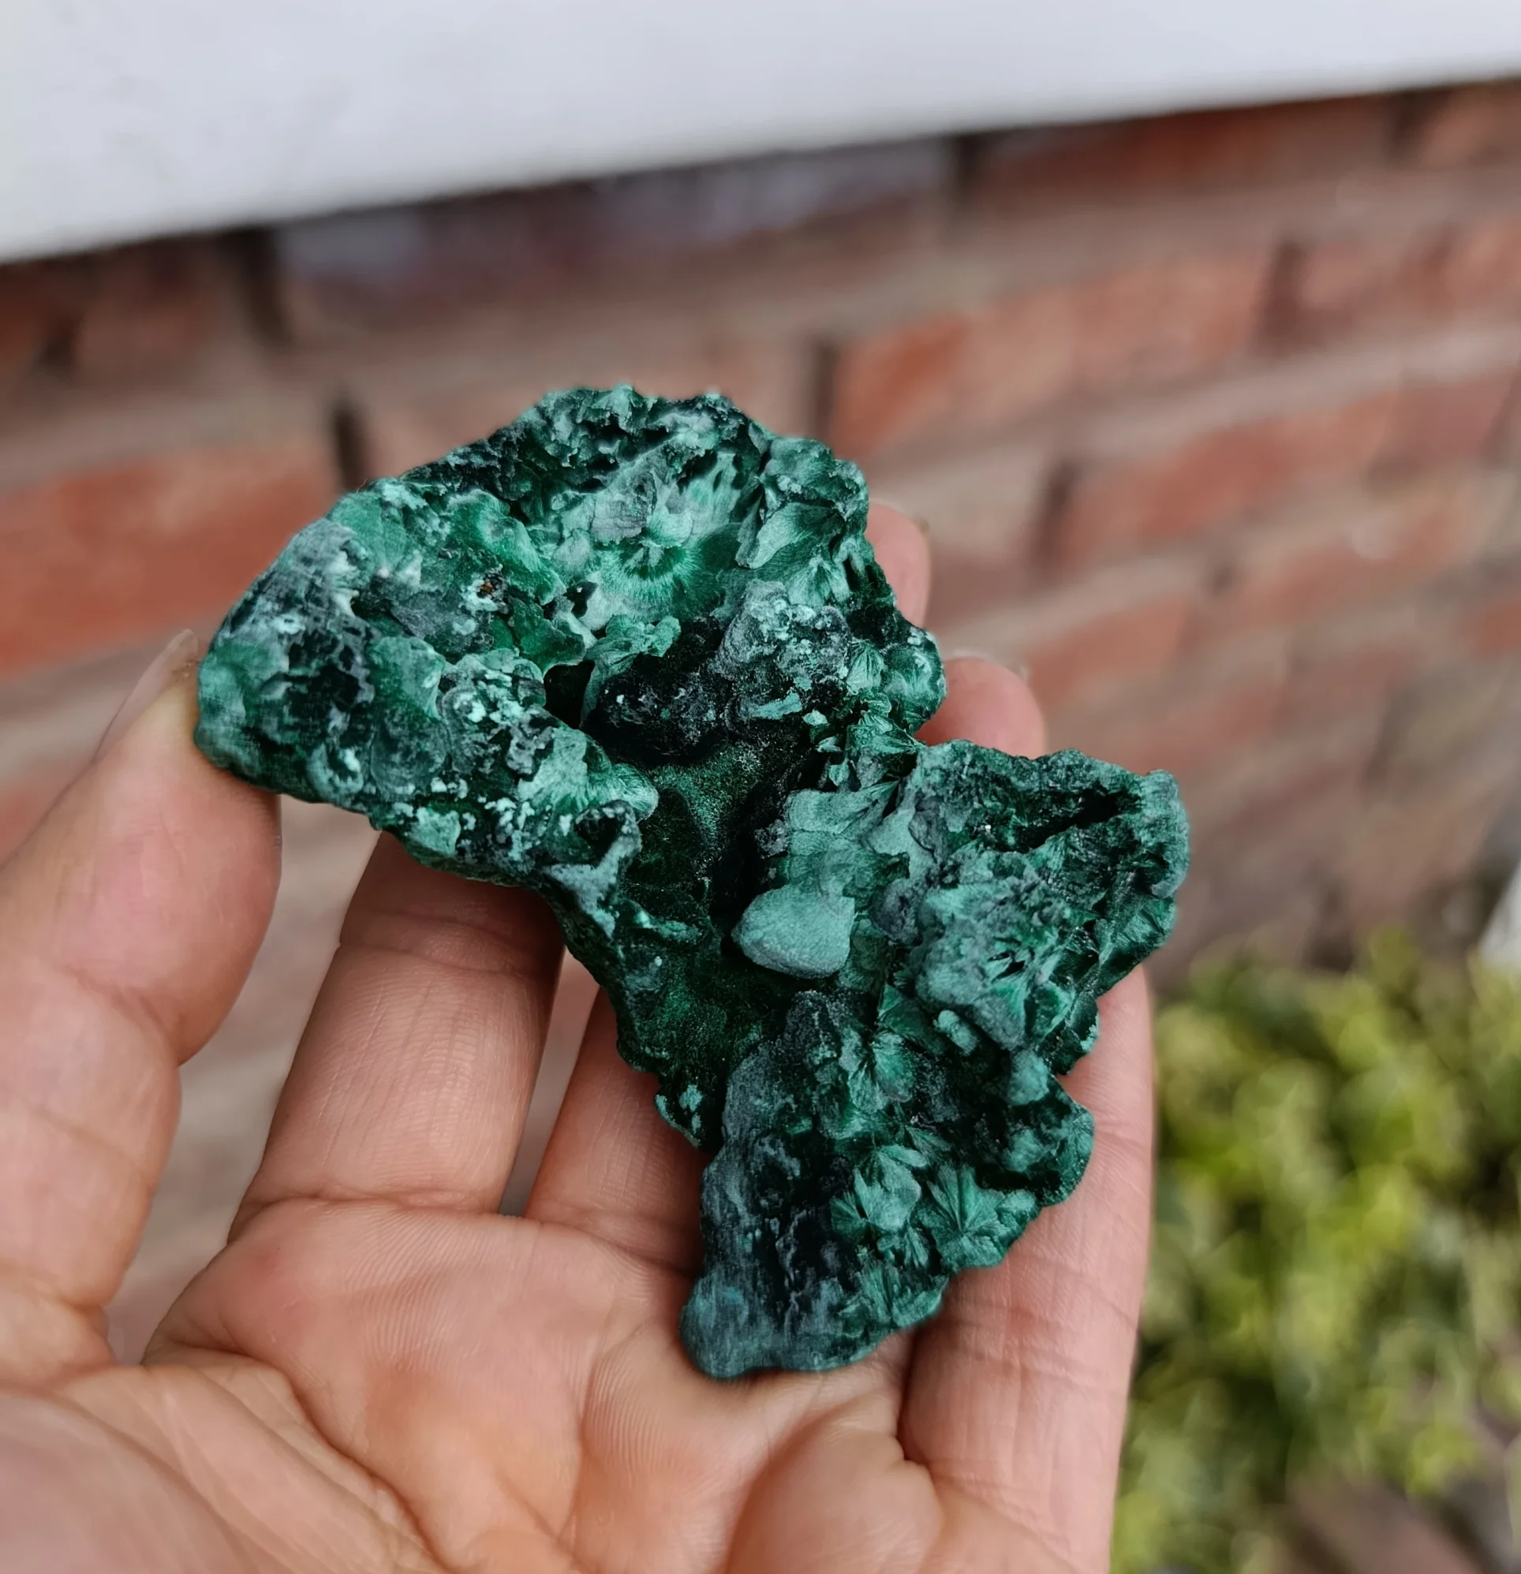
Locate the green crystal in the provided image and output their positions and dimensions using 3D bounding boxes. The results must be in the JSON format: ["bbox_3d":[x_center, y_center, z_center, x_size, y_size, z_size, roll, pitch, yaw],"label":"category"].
[{"bbox_3d":[-0.003,0.004,0.120,0.066,0.035,0.089,-40,83,-6],"label":"green crystal"}]

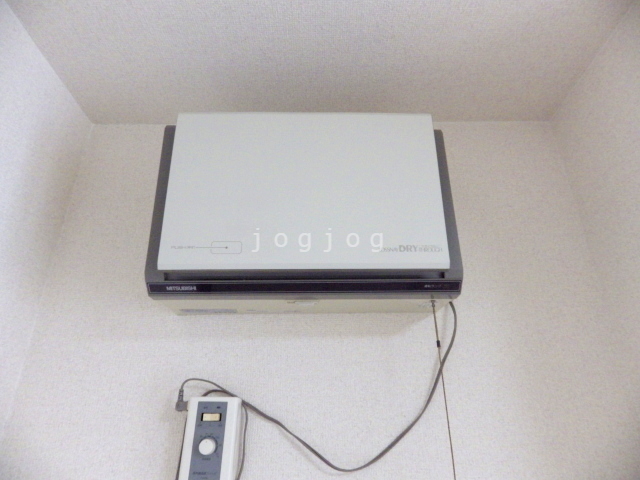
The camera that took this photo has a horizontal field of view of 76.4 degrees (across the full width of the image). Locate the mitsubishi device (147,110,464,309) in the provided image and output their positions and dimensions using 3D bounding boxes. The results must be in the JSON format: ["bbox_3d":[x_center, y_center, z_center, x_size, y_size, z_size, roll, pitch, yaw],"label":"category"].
[{"bbox_3d":[-0.018,-0.031,0.535,0.370,0.233,0.126,0,-22,-2],"label":"mitsubishi device"}]

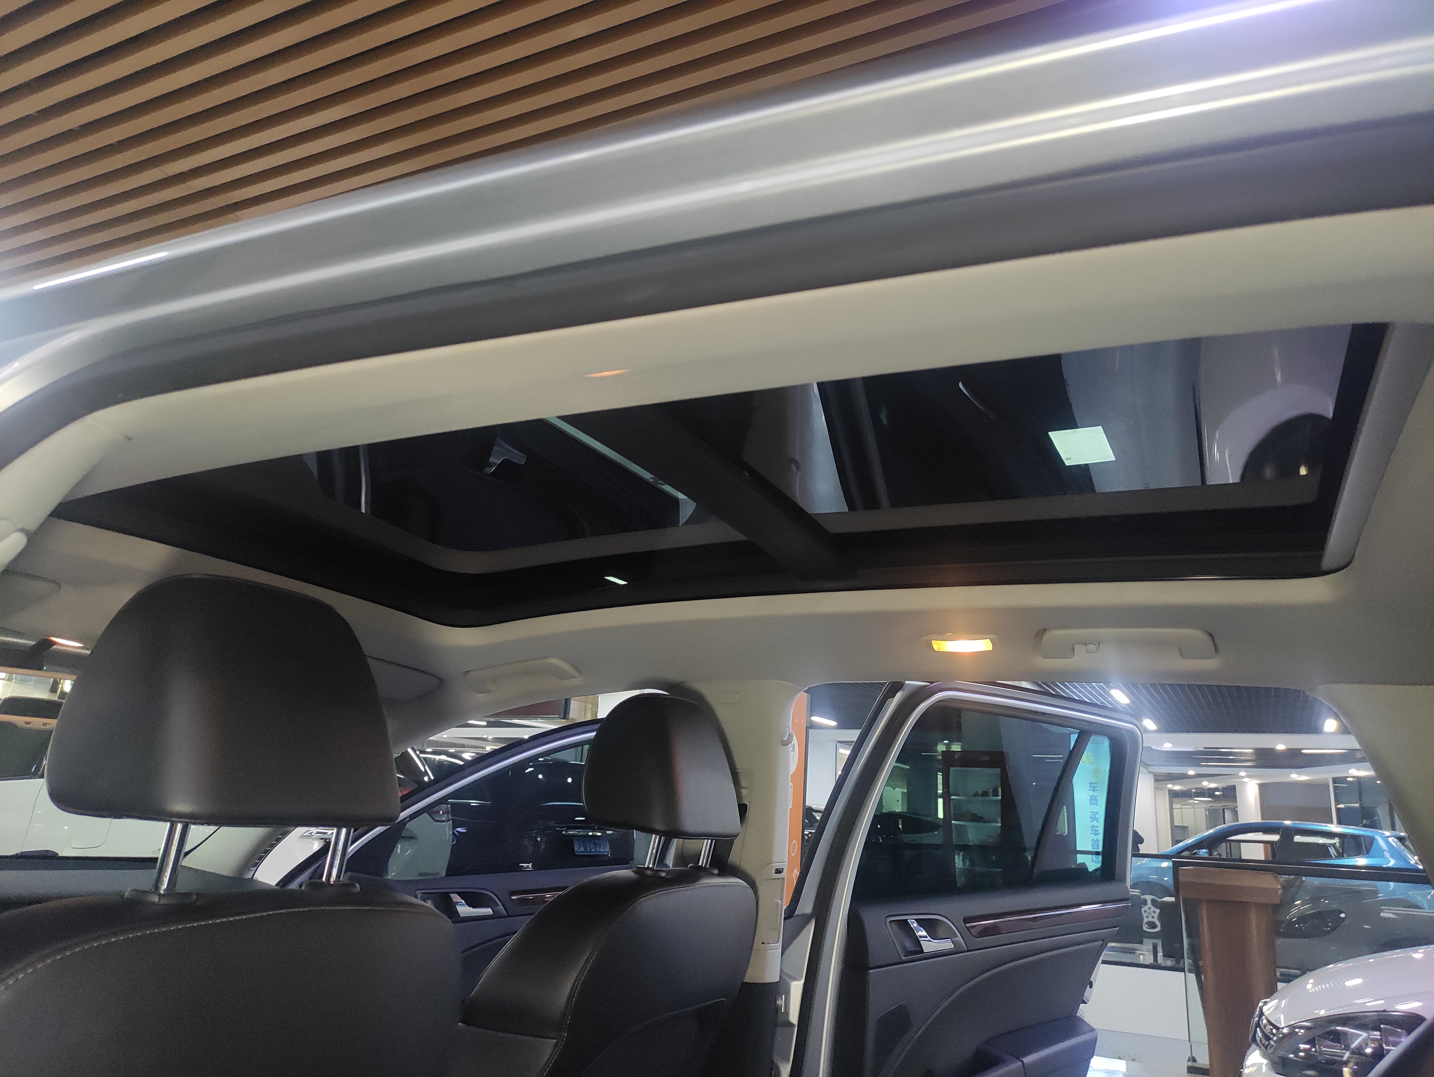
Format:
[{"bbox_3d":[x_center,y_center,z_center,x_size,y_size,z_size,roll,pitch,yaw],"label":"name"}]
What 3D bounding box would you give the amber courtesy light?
[{"bbox_3d":[0.351,0.152,1.485,0.094,0.020,0.040,-5,-28,26],"label":"amber courtesy light"}]

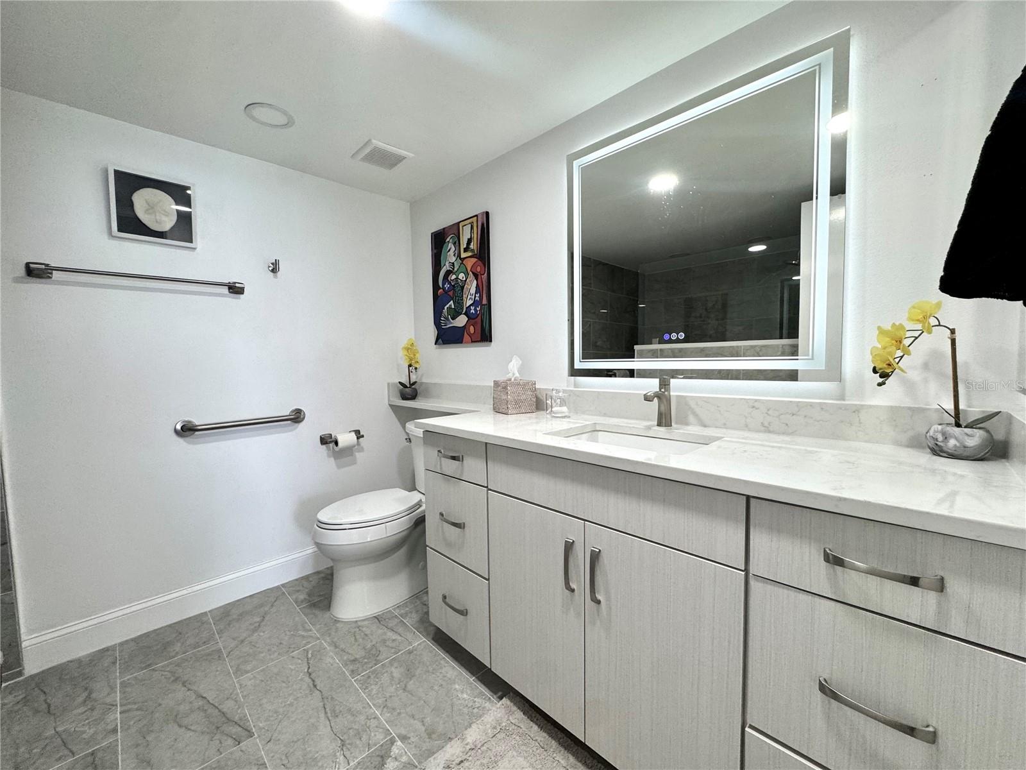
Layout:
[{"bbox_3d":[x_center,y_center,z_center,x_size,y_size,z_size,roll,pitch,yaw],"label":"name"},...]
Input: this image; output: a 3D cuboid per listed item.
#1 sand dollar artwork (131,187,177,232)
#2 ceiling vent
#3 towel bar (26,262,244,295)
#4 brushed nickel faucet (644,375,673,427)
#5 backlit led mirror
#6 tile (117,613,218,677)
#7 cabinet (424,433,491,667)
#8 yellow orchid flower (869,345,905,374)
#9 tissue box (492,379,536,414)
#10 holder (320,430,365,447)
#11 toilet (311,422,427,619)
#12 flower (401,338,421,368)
[{"bbox_3d":[-1.517,-0.740,1.760,0.143,0.166,0.018,-5,5,-44],"label":"sand dollar artwork"},{"bbox_3d":[-0.650,-1.126,2.062,0.222,0.020,0.222,-5,5,-44],"label":"ceiling vent"},{"bbox_3d":[-1.523,-0.437,1.738,0.672,0.056,0.076,-5,5,-44],"label":"towel bar"},{"bbox_3d":[0.484,0.058,1.385,0.172,0.167,0.060,-5,5,-44],"label":"brushed nickel faucet"},{"bbox_3d":[0.558,-0.474,1.415,0.037,0.900,0.912,-5,5,-44],"label":"backlit led mirror"},{"bbox_3d":[-1.450,1.080,1.746,0.306,0.010,0.322,-5,5,-44],"label":"tile"},{"bbox_3d":[-0.009,0.531,1.643,0.540,0.740,0.363,-5,5,-44],"label":"cabinet"},{"bbox_3d":[0.862,-0.059,0.955,0.066,0.066,0.045,-1,4,9],"label":"yellow orchid flower"},{"bbox_3d":[-0.001,0.046,1.831,0.136,0.143,0.136,-4,5,-33],"label":"tissue box"},{"bbox_3d":[-0.952,0.296,2.325,0.222,0.062,0.080,-5,5,-44],"label":"holder"},{"bbox_3d":[-0.577,0.637,2.092,0.790,0.780,0.450,-5,5,-44],"label":"toilet"},{"bbox_3d":[-0.621,-0.192,2.520,0.115,0.180,0.110,-2,4,-11],"label":"flower"}]

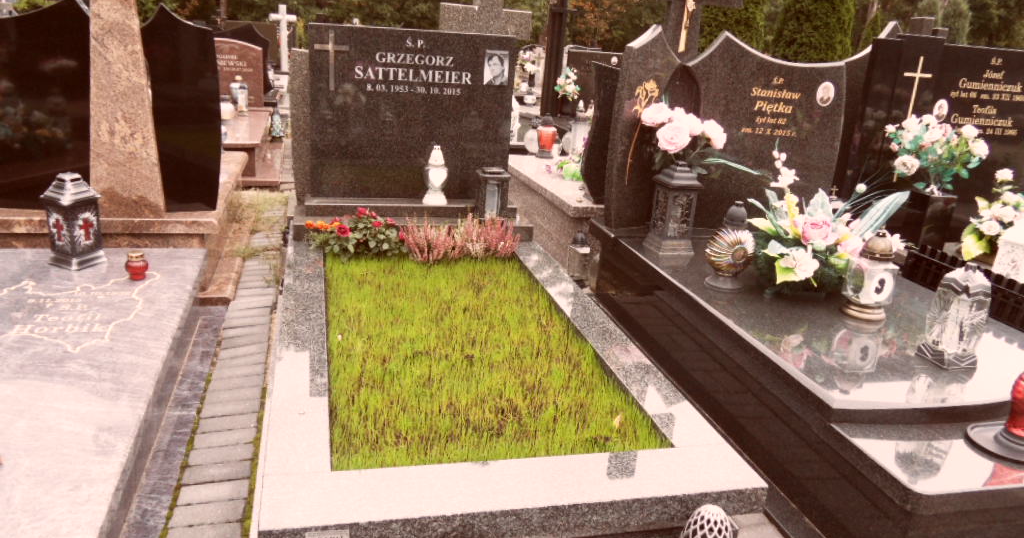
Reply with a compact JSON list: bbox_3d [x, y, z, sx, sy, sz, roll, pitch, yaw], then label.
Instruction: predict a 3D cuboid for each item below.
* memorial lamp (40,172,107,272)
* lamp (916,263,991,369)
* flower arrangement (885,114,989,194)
[{"bbox_3d":[-1.853,-0.214,2.998,0.155,0.385,0.155,11,19,21],"label":"memorial lamp"},{"bbox_3d":[1.398,0.141,2.201,0.140,0.300,0.135,0,18,-12],"label":"lamp"},{"bbox_3d":[1.861,-0.511,3.124,0.400,0.335,0.380,-1,18,-15],"label":"flower arrangement"}]

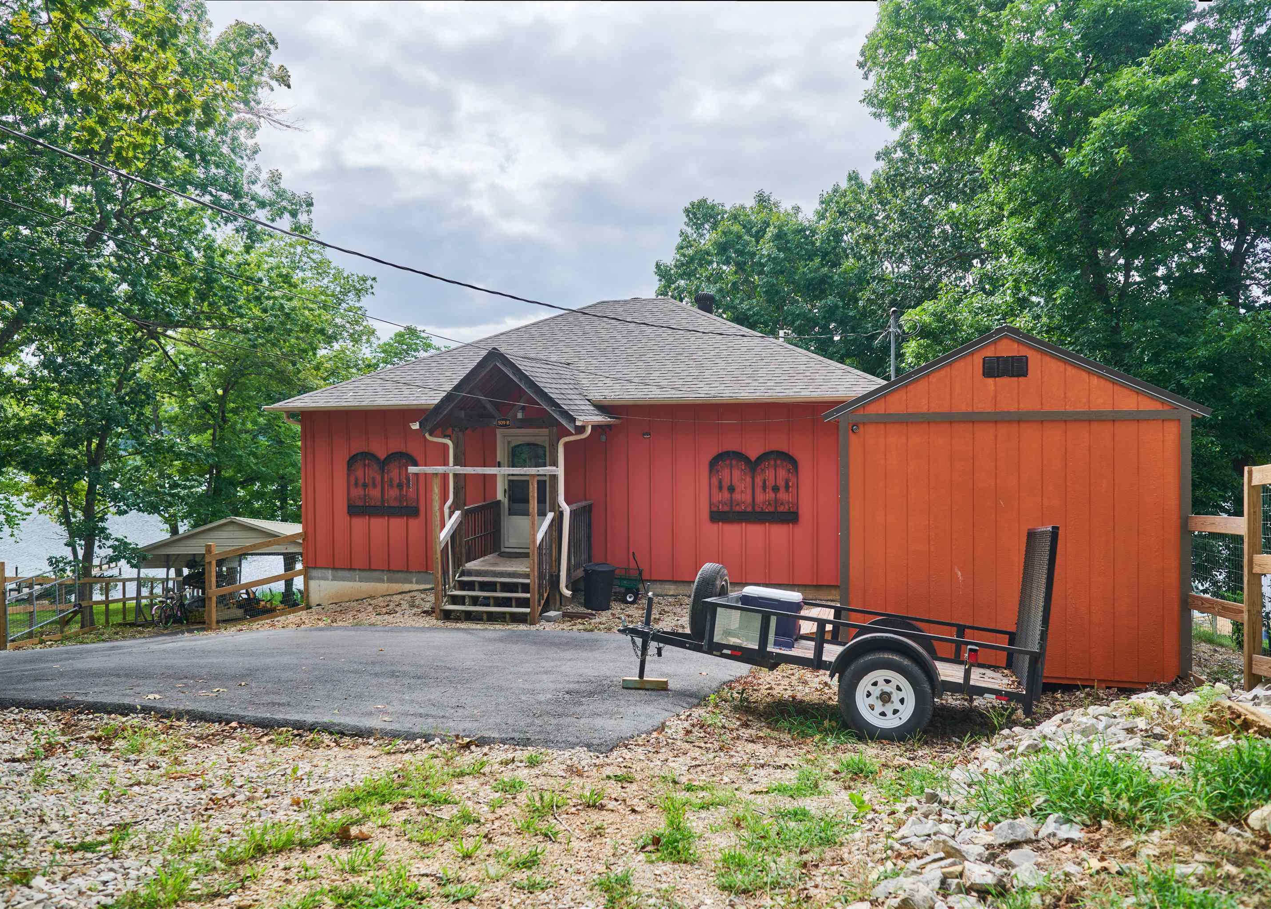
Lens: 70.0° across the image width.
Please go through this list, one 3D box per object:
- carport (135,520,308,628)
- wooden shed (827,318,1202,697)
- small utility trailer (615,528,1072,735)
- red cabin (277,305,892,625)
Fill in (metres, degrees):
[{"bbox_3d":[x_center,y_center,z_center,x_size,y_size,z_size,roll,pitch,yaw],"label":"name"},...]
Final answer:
[{"bbox_3d":[-9.660,3.216,24.886,5.250,2.700,4.600,0,-7,11],"label":"carport"},{"bbox_3d":[4.037,0.427,10.535,3.400,3.420,4.100,0,2,15],"label":"wooden shed"},{"bbox_3d":[1.543,1.325,7.751,3.545,1.729,2.066,3,-1,18],"label":"small utility trailer"},{"bbox_3d":[-0.247,-0.406,20.037,12.100,6.200,11.400,0,2,15],"label":"red cabin"}]

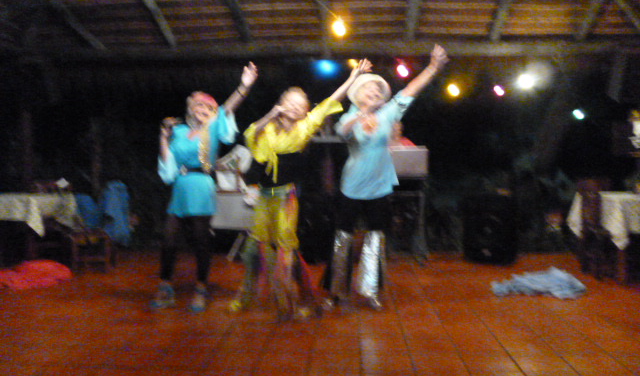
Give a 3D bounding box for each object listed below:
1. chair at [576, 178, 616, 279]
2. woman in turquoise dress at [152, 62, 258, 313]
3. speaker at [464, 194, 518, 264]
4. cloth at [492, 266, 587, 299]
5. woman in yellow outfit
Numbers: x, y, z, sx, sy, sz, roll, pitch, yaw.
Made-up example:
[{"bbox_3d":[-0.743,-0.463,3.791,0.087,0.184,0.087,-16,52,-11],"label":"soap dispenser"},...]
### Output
[{"bbox_3d":[2.756,0.386,5.186,0.420,0.950,0.410,0,3,-7],"label":"chair"},{"bbox_3d":[-0.882,-0.015,4.071,0.800,1.880,0.480,0,3,-5],"label":"woman in turquoise dress"},{"bbox_3d":[1.953,0.444,5.915,0.480,0.750,0.440,2,4,30],"label":"speaker"},{"bbox_3d":[1.933,0.839,4.617,0.820,0.110,0.480,0,3,0],"label":"cloth"},{"bbox_3d":[-0.139,-0.012,3.922,1.050,1.890,0.550,0,3,-5],"label":"woman in yellow outfit"}]

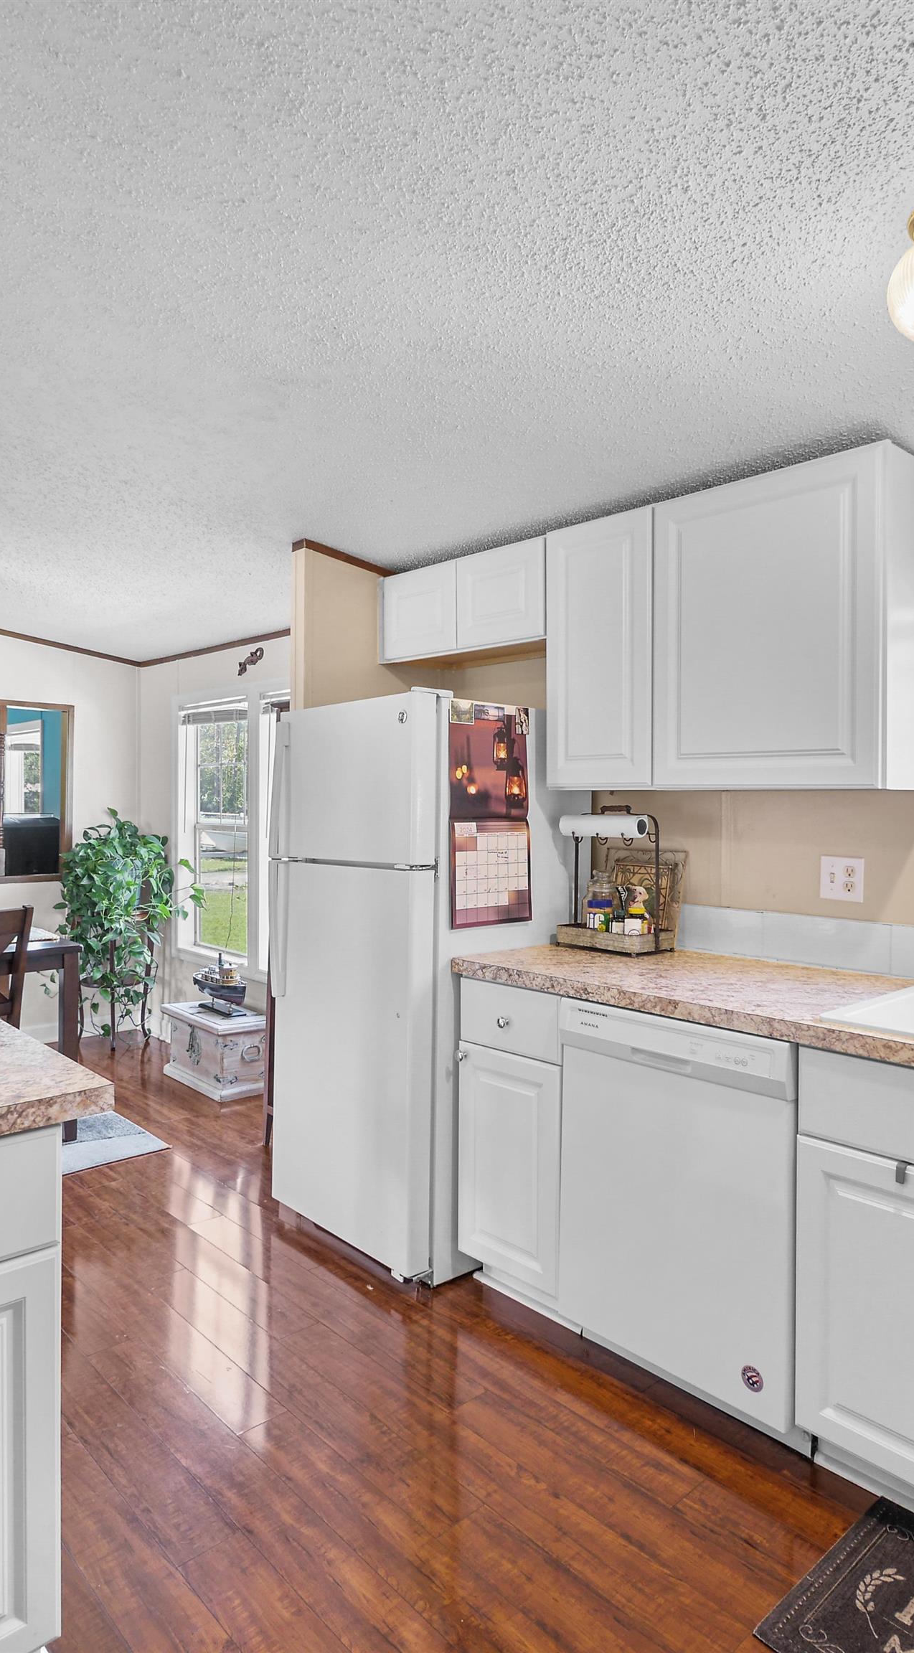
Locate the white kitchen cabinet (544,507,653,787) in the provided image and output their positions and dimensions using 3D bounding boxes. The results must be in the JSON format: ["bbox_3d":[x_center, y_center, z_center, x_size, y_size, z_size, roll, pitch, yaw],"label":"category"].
[{"bbox_3d":[0.512,-0.484,2.611,0.320,0.750,0.383,-1,2,-42],"label":"white kitchen cabinet"}]

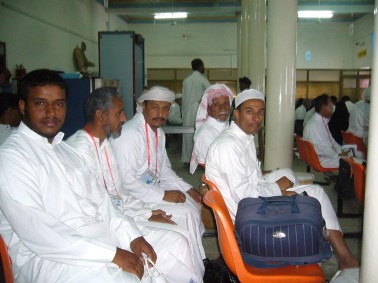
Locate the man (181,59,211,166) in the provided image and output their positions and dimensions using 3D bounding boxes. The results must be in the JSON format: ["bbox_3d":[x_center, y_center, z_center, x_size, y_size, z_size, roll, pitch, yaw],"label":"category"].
[{"bbox_3d":[0.110,-0.400,6.100,0.500,1.450,0.360,5,9,37],"label":"man"}]

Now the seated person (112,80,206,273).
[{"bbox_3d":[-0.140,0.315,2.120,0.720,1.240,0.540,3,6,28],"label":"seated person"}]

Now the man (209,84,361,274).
[{"bbox_3d":[0.570,0.286,2.320,0.900,1.170,0.520,-1,7,-5],"label":"man"}]

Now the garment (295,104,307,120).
[{"bbox_3d":[2.120,-0.508,7.400,0.360,0.450,0.440,-2,7,-11],"label":"garment"}]

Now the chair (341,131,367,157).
[{"bbox_3d":[2.030,0.251,4.350,0.500,0.740,0.460,-1,7,-9],"label":"chair"}]

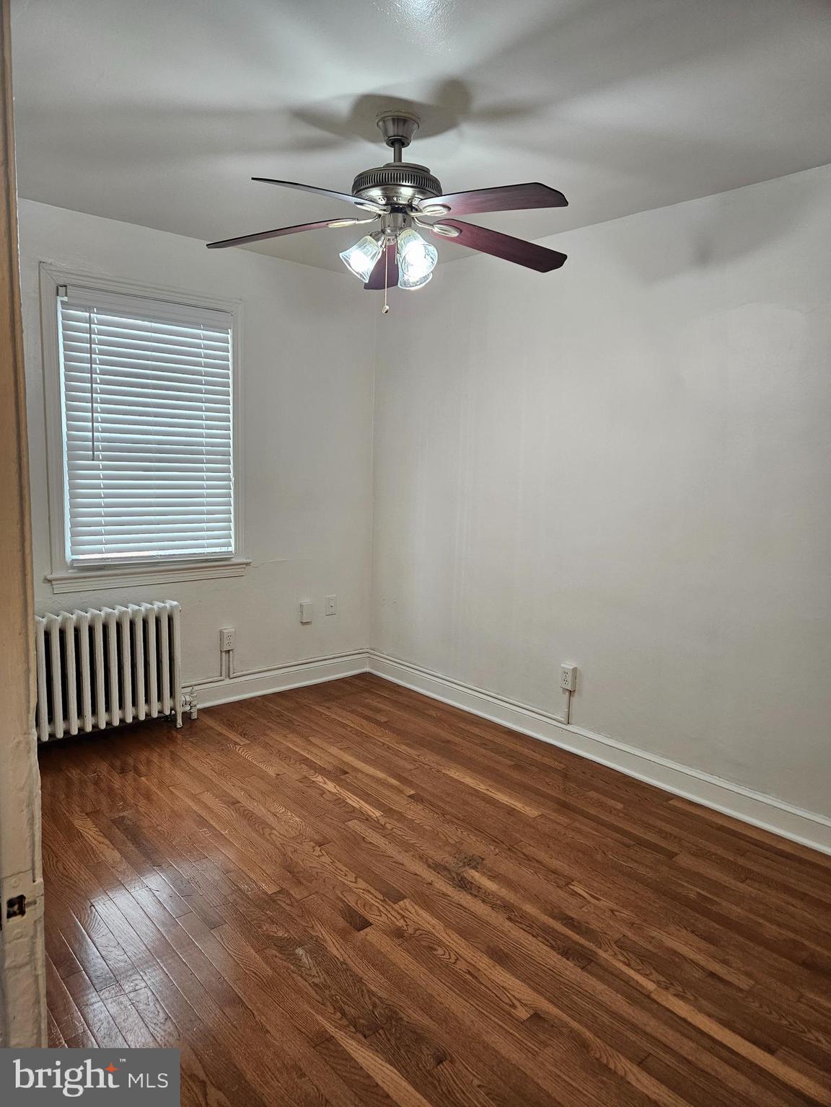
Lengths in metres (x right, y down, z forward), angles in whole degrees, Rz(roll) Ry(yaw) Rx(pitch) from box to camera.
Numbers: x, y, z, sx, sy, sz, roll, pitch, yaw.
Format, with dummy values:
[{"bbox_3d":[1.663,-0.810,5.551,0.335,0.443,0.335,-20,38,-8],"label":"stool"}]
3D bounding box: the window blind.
[{"bbox_3d":[-1.332,-0.606,3.730,0.853,1.295,0.065,-5,10,-40],"label":"window blind"}]

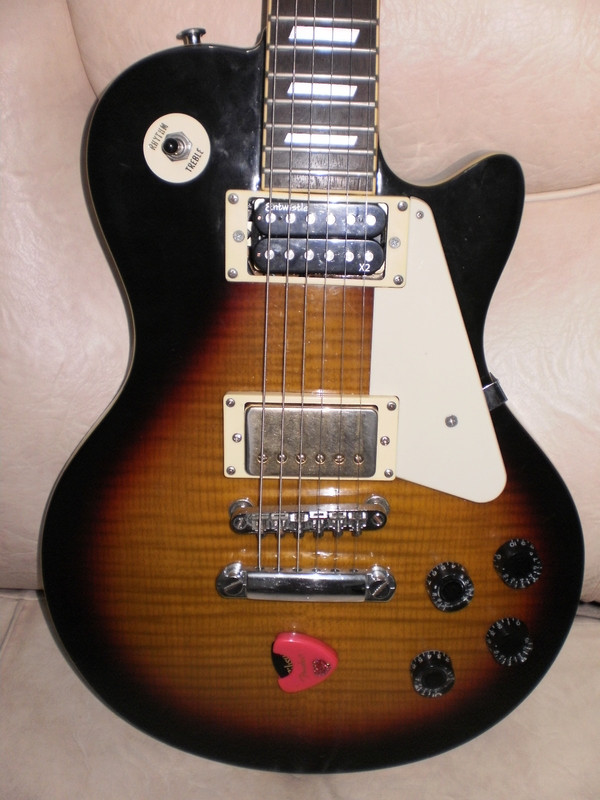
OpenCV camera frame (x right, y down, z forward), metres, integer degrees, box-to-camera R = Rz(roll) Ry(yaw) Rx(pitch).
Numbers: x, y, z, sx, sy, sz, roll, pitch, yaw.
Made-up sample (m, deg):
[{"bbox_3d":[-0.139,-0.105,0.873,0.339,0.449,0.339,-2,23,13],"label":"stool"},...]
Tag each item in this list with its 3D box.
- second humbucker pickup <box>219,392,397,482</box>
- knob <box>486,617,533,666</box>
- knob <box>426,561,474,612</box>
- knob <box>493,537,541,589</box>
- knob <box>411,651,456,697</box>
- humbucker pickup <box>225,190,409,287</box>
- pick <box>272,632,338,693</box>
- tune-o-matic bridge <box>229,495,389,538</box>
[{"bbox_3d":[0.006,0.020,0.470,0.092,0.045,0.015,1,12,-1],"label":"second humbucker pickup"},{"bbox_3d":[0.119,0.138,0.498,0.025,0.025,0.014,2,12,-1],"label":"knob"},{"bbox_3d":[0.084,0.104,0.487,0.025,0.025,0.014,1,12,-1],"label":"knob"},{"bbox_3d":[0.121,0.091,0.487,0.025,0.025,0.014,2,12,0],"label":"knob"},{"bbox_3d":[0.076,0.156,0.500,0.025,0.025,0.014,2,13,0],"label":"knob"},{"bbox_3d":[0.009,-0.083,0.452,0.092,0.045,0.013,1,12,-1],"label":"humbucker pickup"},{"bbox_3d":[0.003,0.149,0.498,0.035,0.033,0.006,-6,12,0],"label":"pick"},{"bbox_3d":[0.005,0.064,0.475,0.085,0.015,0.017,-1,12,-1],"label":"tune-o-matic bridge"}]

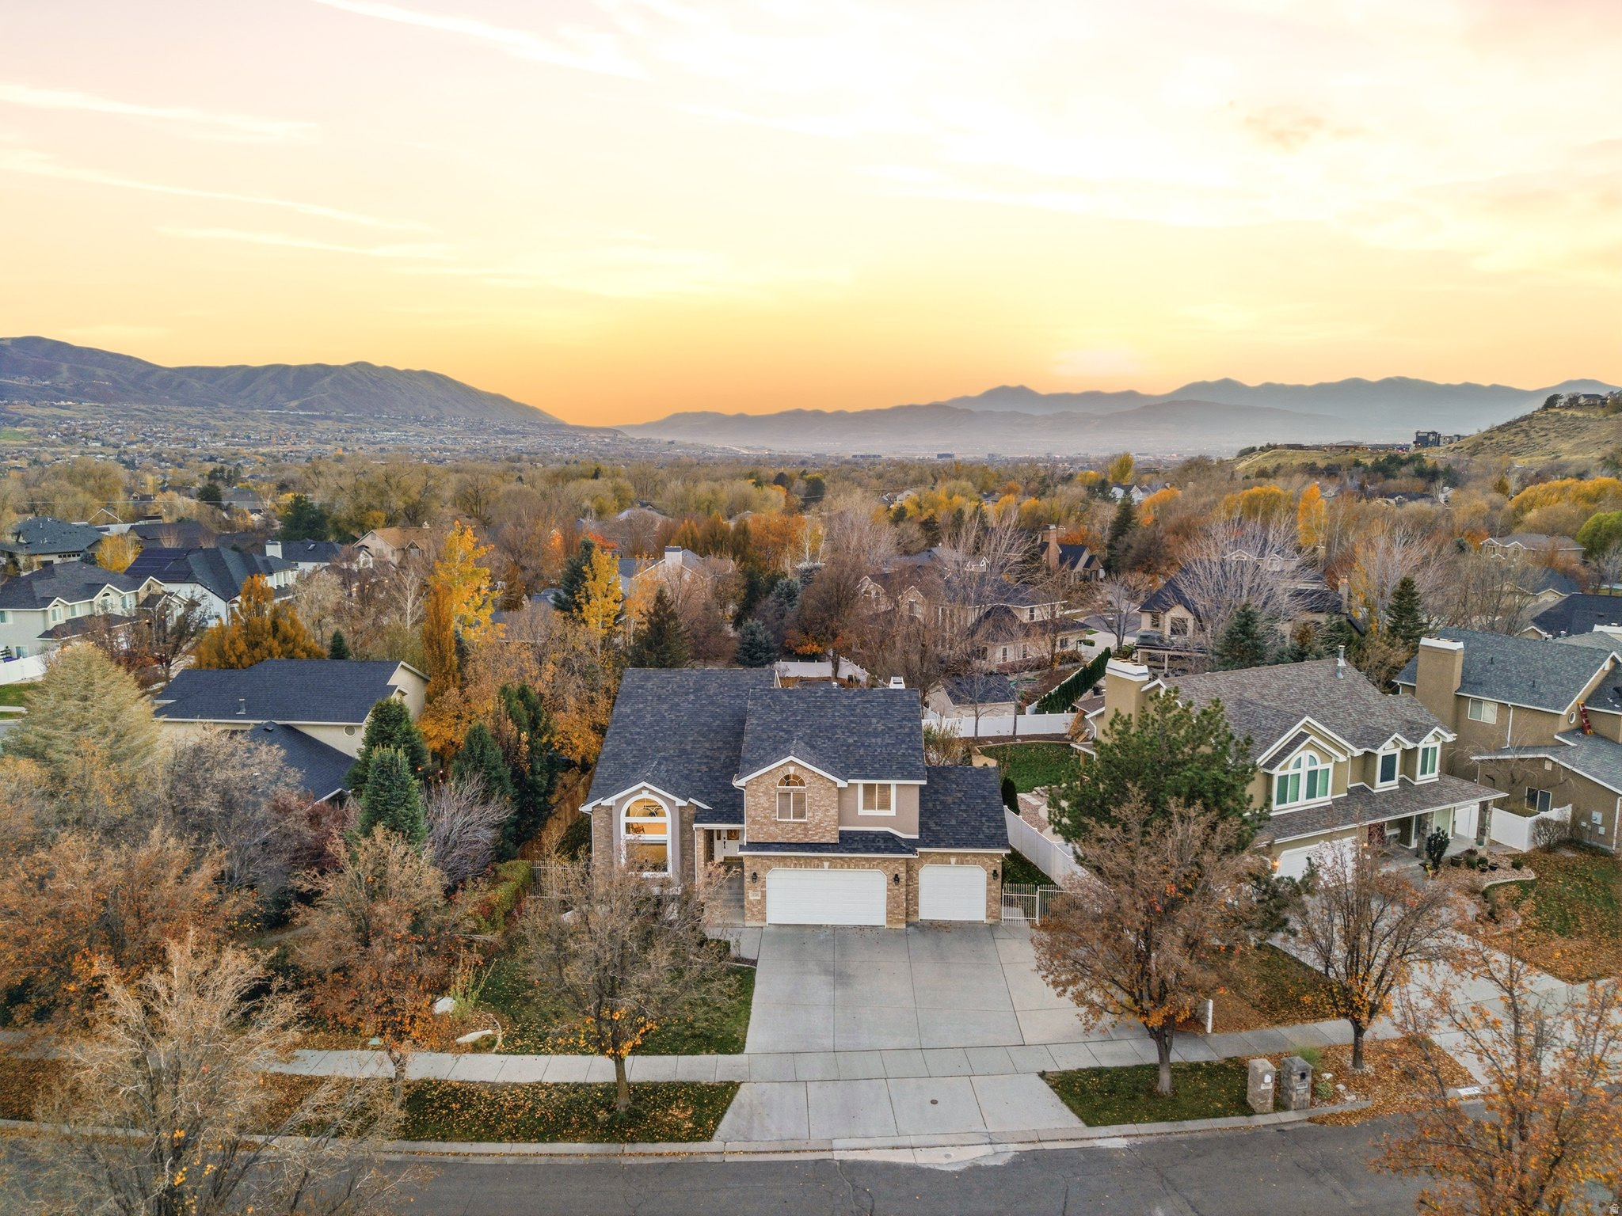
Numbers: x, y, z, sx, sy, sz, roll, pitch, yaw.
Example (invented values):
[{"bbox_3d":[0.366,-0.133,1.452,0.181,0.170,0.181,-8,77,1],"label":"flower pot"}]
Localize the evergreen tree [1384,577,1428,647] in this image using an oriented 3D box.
[{"bbox_3d":[53.960,1.850,102.700,4.400,9.670,4.400,0,8,0],"label":"evergreen tree"}]

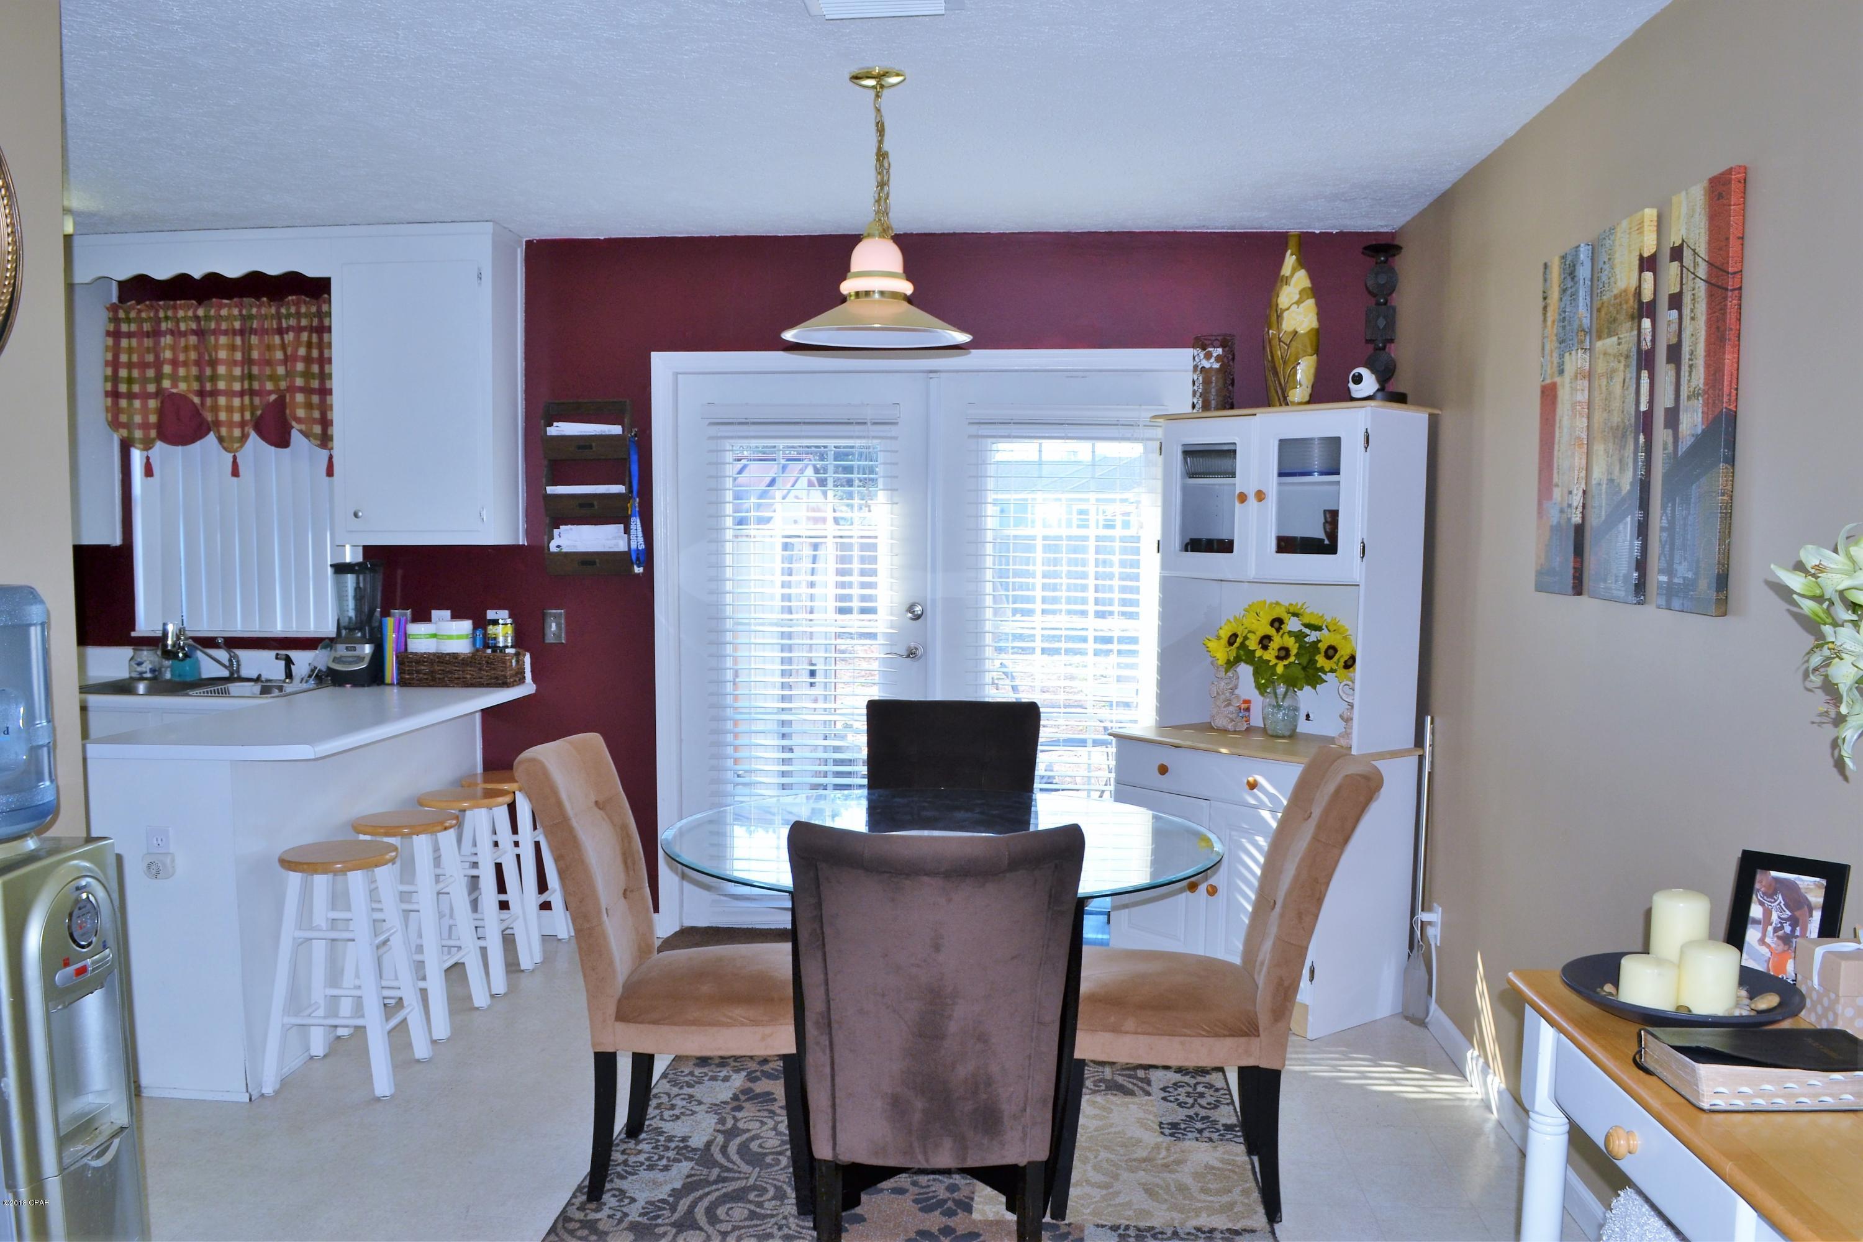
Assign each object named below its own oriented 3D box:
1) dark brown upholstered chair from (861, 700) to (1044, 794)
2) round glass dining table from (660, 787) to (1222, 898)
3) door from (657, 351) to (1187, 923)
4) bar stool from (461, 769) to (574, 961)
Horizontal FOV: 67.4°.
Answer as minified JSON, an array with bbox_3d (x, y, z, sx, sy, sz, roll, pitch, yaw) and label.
[{"bbox_3d":[0.037,0.735,3.725,0.485,0.980,0.630,1,4,4],"label":"dark brown upholstered chair"},{"bbox_3d":[0.018,0.877,3.243,1.235,0.760,1.235,0,4,0],"label":"round glass dining table"},{"bbox_3d":[-0.004,0.109,4.883,1.959,2.075,0.110,1,4,4],"label":"door"},{"bbox_3d":[-1.458,0.841,4.826,0.340,0.600,0.320,0,4,4],"label":"bar stool"}]

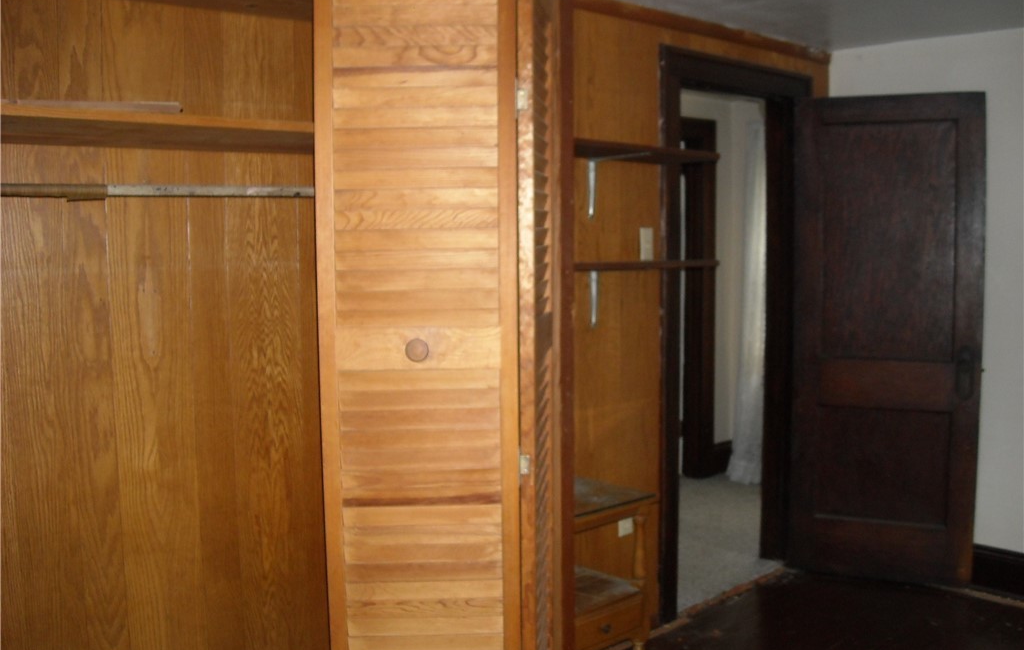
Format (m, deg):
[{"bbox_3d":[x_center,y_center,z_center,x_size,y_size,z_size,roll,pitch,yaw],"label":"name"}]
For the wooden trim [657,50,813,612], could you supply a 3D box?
[{"bbox_3d":[0.867,0.029,4.130,1.020,2.100,0.140,-5,6,-44],"label":"wooden trim"}]

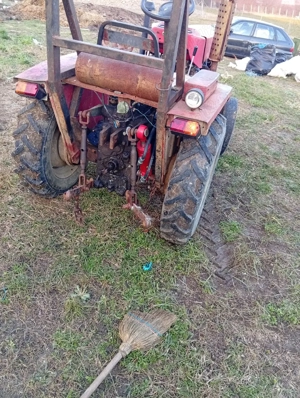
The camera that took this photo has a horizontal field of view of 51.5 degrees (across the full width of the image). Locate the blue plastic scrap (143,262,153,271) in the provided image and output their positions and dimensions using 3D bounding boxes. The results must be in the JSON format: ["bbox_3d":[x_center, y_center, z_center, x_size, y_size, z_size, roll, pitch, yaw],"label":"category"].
[{"bbox_3d":[-0.015,0.473,2.173,0.056,0.025,0.046,8,34,0],"label":"blue plastic scrap"}]

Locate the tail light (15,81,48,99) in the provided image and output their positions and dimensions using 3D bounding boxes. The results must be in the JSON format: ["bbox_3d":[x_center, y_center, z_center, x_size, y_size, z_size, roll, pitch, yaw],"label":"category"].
[{"bbox_3d":[-0.758,-0.689,1.981,0.152,0.084,0.081,13,14,8],"label":"tail light"}]

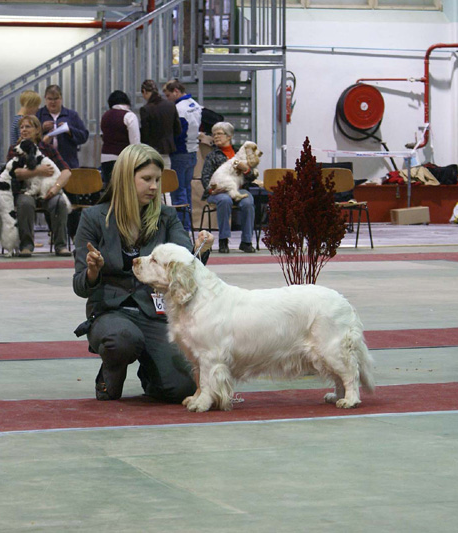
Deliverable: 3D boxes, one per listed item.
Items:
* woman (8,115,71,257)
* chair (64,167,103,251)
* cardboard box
[{"bbox_3d":[-1.778,-0.758,22.000,0.560,1.310,0.770,-1,3,-13],"label":"woman"},{"bbox_3d":[-1.410,-0.564,23.028,0.460,0.810,0.500,-1,3,-20],"label":"chair"},{"bbox_3d":[2.414,-0.682,31.200,0.430,0.210,0.310,-1,3,-20],"label":"cardboard box"}]

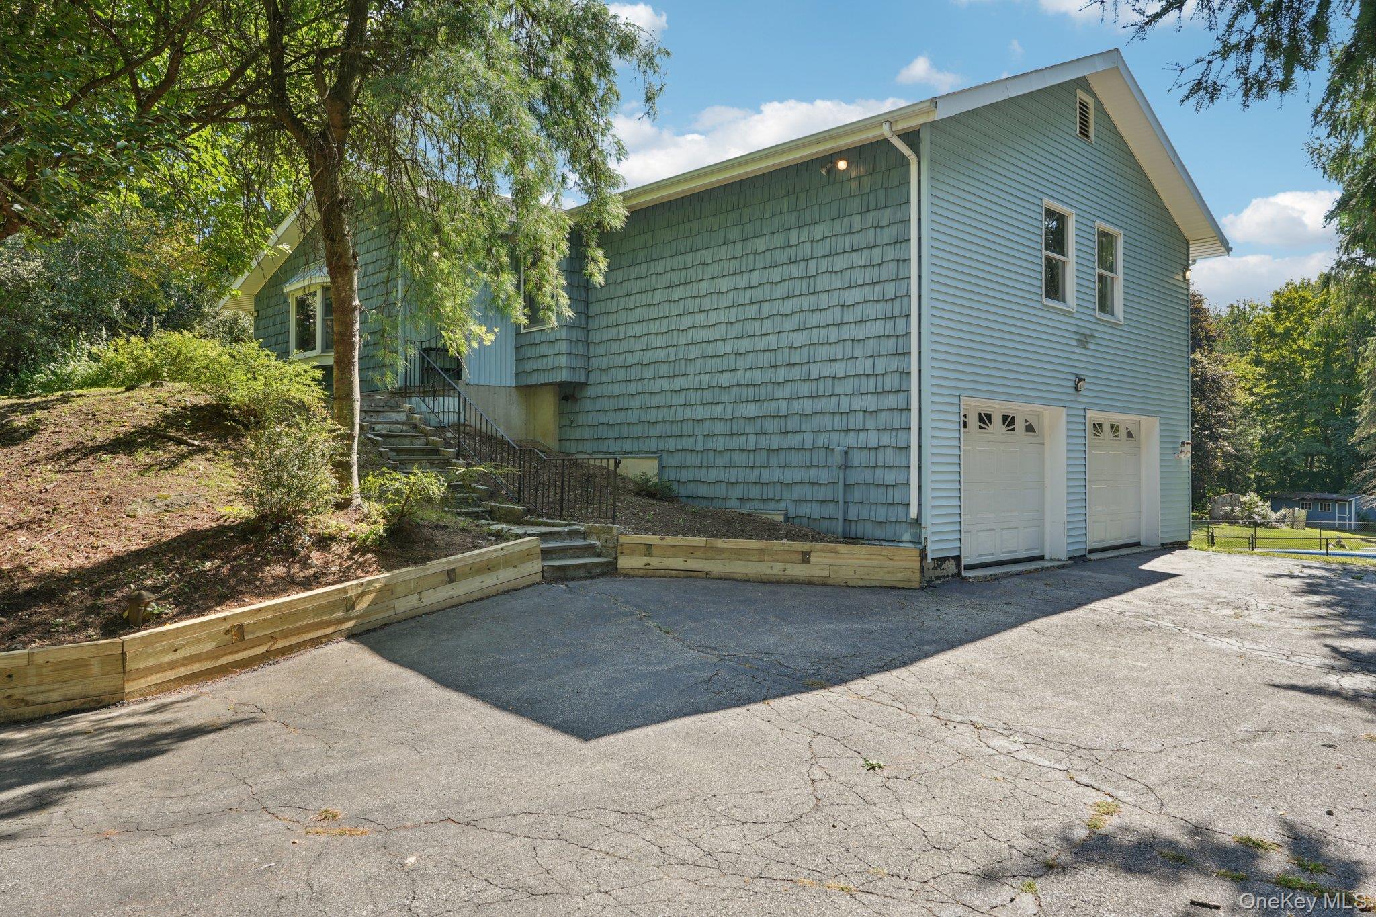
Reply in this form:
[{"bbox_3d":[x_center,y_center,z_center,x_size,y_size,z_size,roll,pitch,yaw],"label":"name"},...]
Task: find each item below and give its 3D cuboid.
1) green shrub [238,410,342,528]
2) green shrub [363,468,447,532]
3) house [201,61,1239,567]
[{"bbox_3d":[-4.391,0.112,10.100,1.130,1.240,1.100,0,-1,0],"label":"green shrub"},{"bbox_3d":[-3.212,0.488,10.400,1.000,0.750,0.900,0,-1,0],"label":"green shrub"},{"bbox_3d":[0.438,-2.150,16.737,11.900,7.340,13.300,1,-1,-45],"label":"house"}]

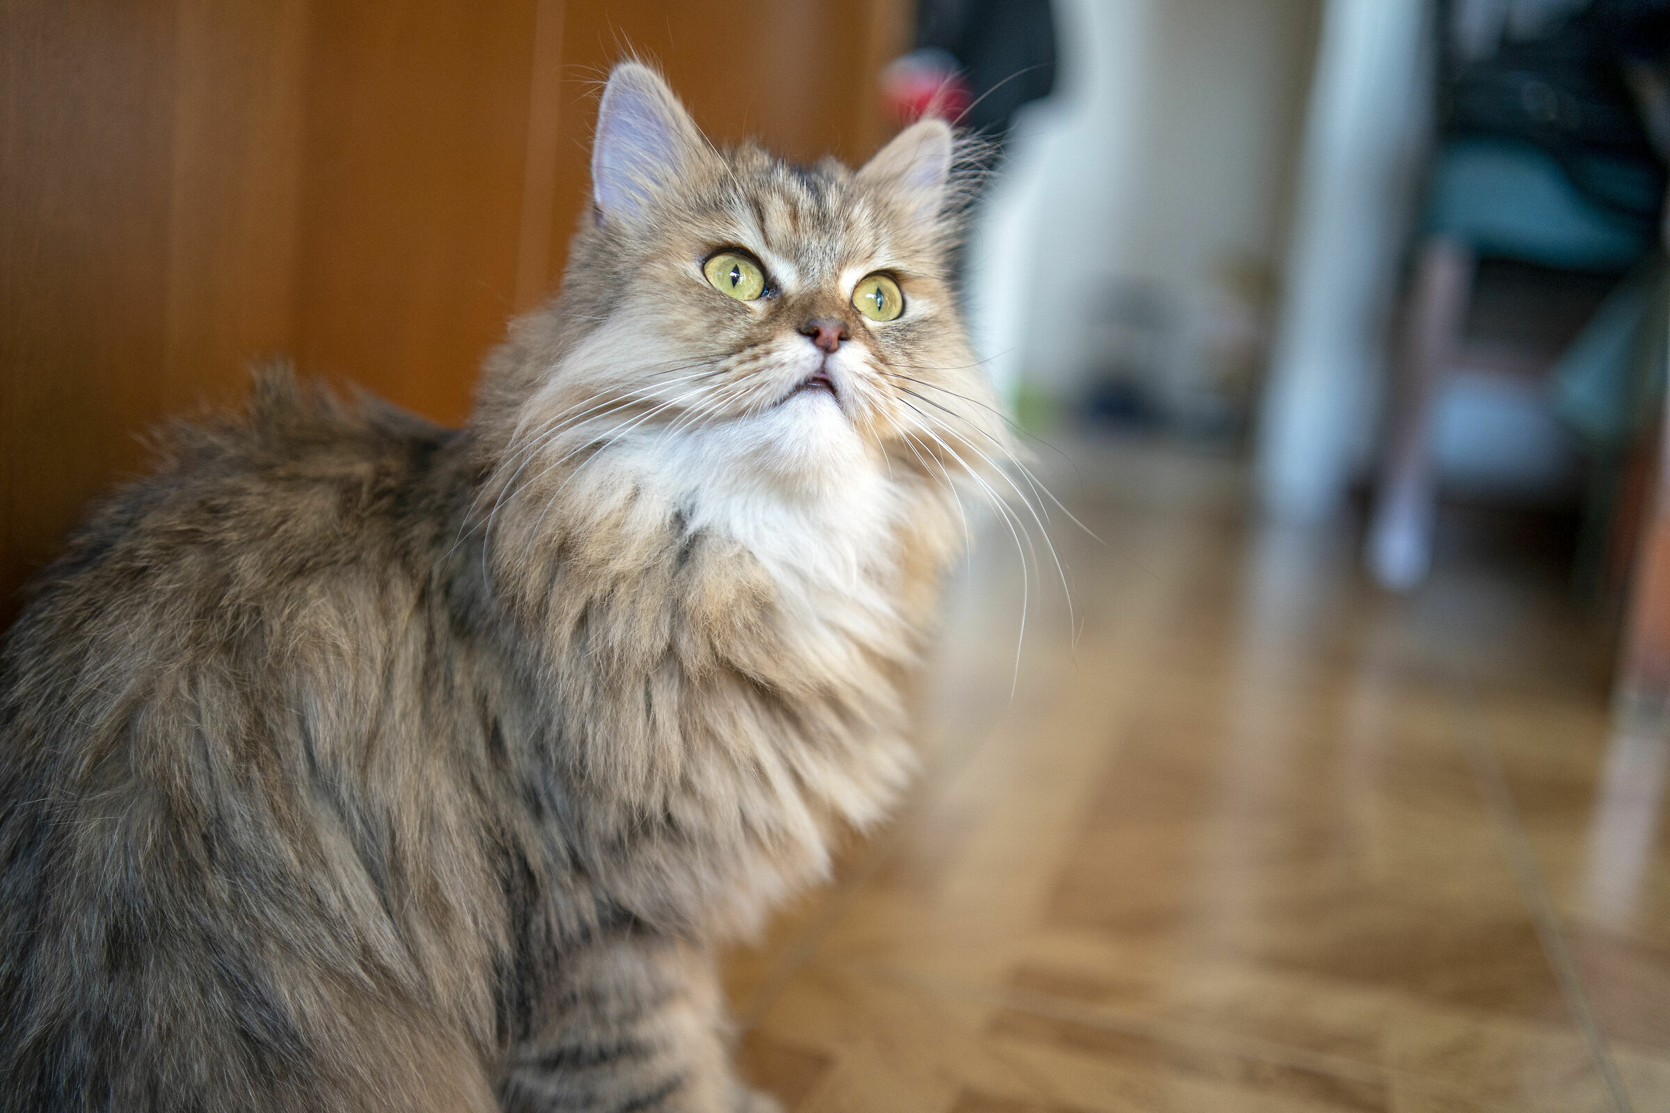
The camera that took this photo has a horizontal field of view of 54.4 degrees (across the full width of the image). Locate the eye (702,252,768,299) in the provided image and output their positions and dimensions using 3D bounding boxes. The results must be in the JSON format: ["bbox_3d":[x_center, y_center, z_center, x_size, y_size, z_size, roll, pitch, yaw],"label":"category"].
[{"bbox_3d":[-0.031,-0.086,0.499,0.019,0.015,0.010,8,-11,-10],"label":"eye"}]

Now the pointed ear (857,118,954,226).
[{"bbox_3d":[0.025,-0.131,0.556,0.035,0.040,0.018,20,-19,-40],"label":"pointed ear"}]

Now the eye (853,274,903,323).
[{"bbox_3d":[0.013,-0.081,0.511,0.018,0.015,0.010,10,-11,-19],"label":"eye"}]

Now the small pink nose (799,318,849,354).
[{"bbox_3d":[-0.003,-0.065,0.480,0.015,0.011,0.009,9,-11,-15],"label":"small pink nose"}]

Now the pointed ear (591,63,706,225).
[{"bbox_3d":[-0.061,-0.135,0.533,0.037,0.053,0.020,-6,-15,11],"label":"pointed ear"}]

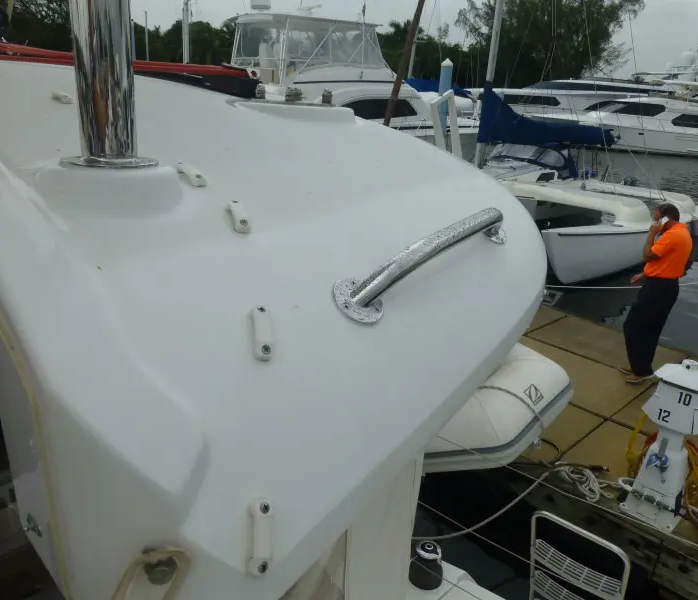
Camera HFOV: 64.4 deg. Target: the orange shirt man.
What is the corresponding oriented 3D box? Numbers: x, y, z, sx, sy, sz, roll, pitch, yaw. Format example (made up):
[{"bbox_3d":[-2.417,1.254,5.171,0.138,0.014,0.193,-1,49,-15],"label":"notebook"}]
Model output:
[{"bbox_3d":[2.933,-0.046,5.280,0.500,1.720,0.520,13,23,26],"label":"orange shirt man"}]

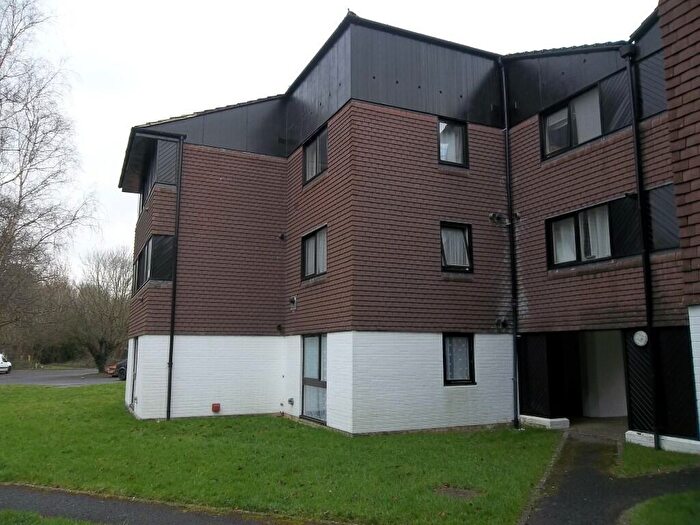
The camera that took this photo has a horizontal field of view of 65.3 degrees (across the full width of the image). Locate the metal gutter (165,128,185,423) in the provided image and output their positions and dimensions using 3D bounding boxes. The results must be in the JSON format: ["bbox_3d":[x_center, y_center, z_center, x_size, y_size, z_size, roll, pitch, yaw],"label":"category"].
[{"bbox_3d":[-4.590,0.280,14.425,0.100,7.560,0.100,4,-9,-25],"label":"metal gutter"}]

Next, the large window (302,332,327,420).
[{"bbox_3d":[-0.867,2.800,13.435,0.100,2.000,1.709,4,-9,-25],"label":"large window"}]

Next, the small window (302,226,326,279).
[{"bbox_3d":[-0.869,-0.201,13.876,0.100,1.169,1.709,4,-9,-25],"label":"small window"}]

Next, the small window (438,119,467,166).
[{"bbox_3d":[2.513,-2.908,13.364,0.872,1.164,0.100,4,-9,-25],"label":"small window"}]

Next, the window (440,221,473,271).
[{"bbox_3d":[2.540,-0.347,12.933,0.872,1.178,0.160,4,-9,-25],"label":"window"}]

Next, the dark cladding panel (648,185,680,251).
[{"bbox_3d":[5.756,-0.832,10.015,0.060,1.180,0.690,4,-9,-25],"label":"dark cladding panel"}]

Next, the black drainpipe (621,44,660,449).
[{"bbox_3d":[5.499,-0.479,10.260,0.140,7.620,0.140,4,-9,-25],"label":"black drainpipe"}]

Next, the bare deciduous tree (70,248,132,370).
[{"bbox_3d":[-16.377,3.116,37.046,4.800,8.530,4.800,4,-9,-24],"label":"bare deciduous tree"}]

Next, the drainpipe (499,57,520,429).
[{"bbox_3d":[3.997,-0.741,13.628,0.100,9.334,0.100,4,-9,-25],"label":"drainpipe"}]

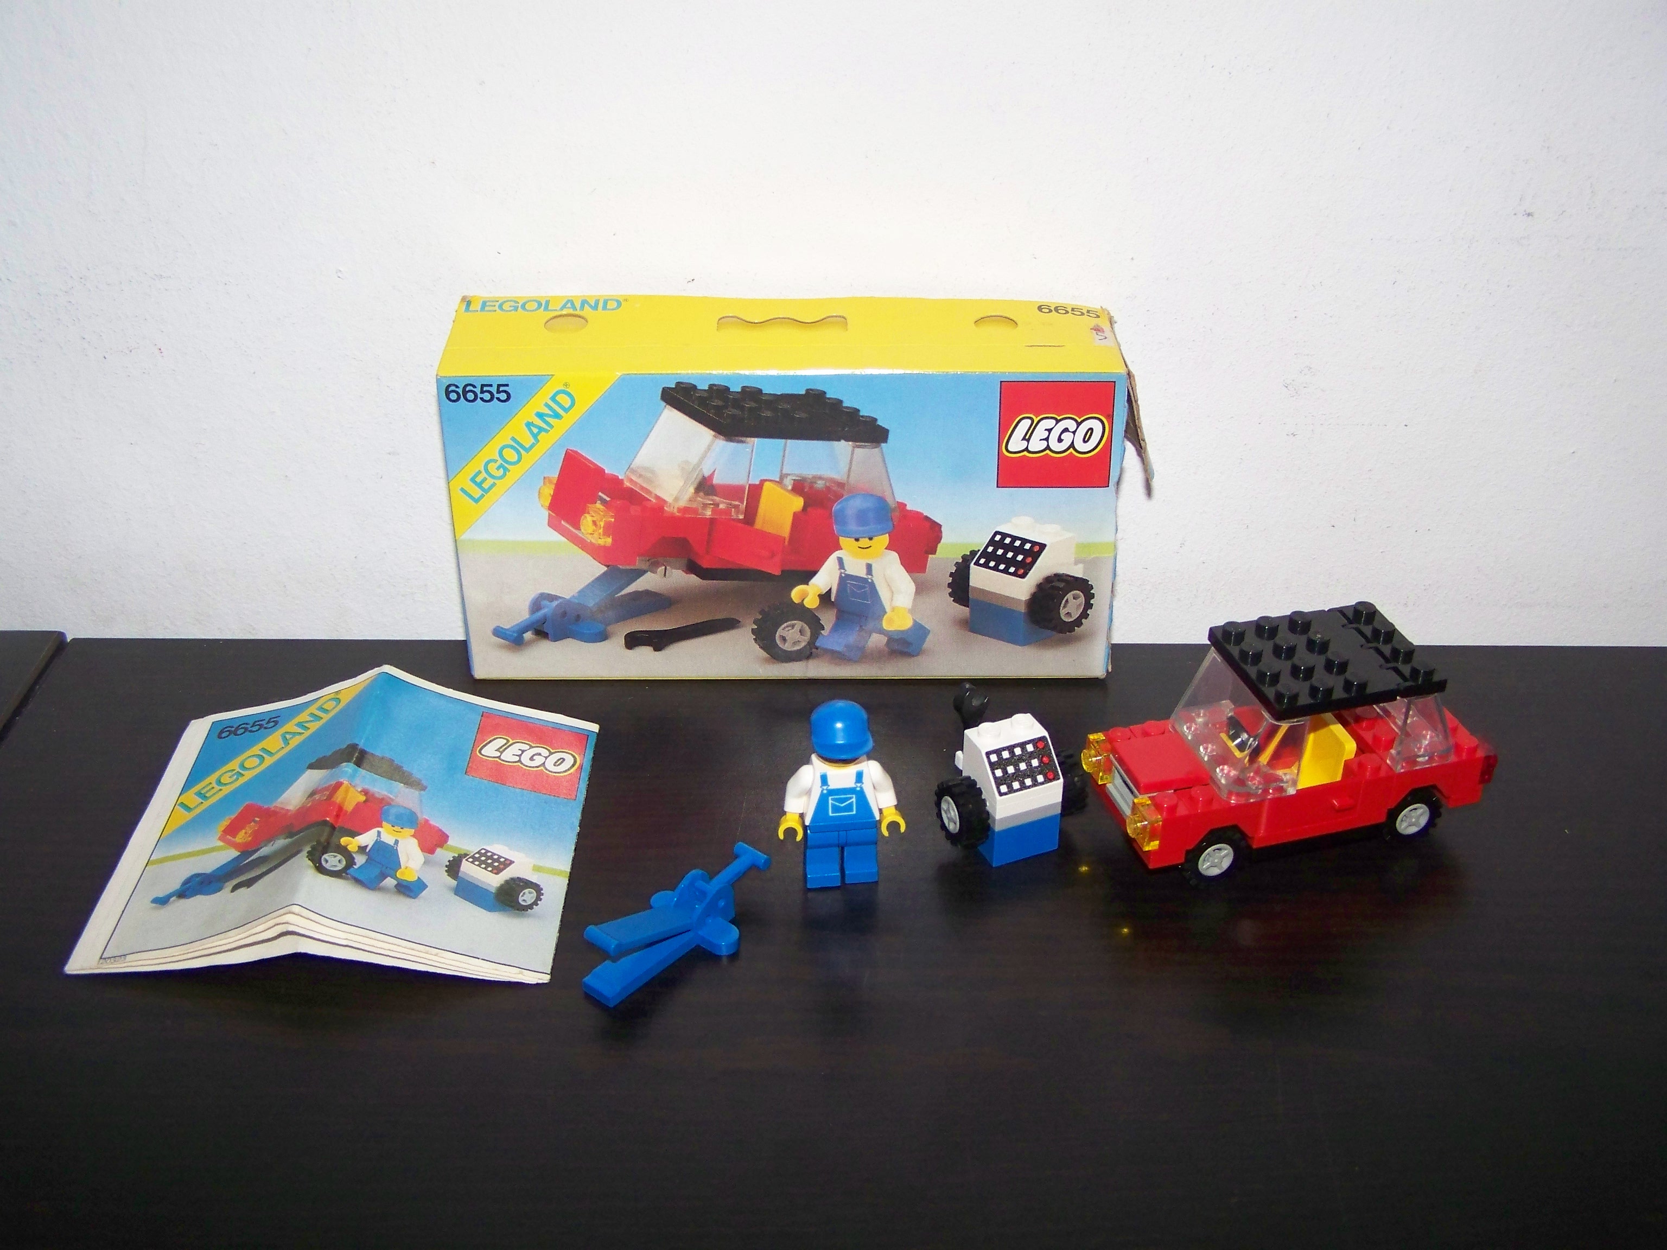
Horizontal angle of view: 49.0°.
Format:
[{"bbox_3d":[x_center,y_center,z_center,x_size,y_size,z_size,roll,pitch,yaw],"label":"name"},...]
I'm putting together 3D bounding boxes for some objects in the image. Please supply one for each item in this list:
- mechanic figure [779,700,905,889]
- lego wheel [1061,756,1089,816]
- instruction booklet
[{"bbox_3d":[0.002,0.036,0.380,0.027,0.043,0.015,-5,34,-8],"label":"mechanic figure"},{"bbox_3d":[0.049,0.036,0.403,0.006,0.015,0.015,-13,36,-20],"label":"lego wheel"},{"bbox_3d":[-0.105,0.040,0.397,0.098,0.017,0.086,1,33,0],"label":"instruction booklet"}]

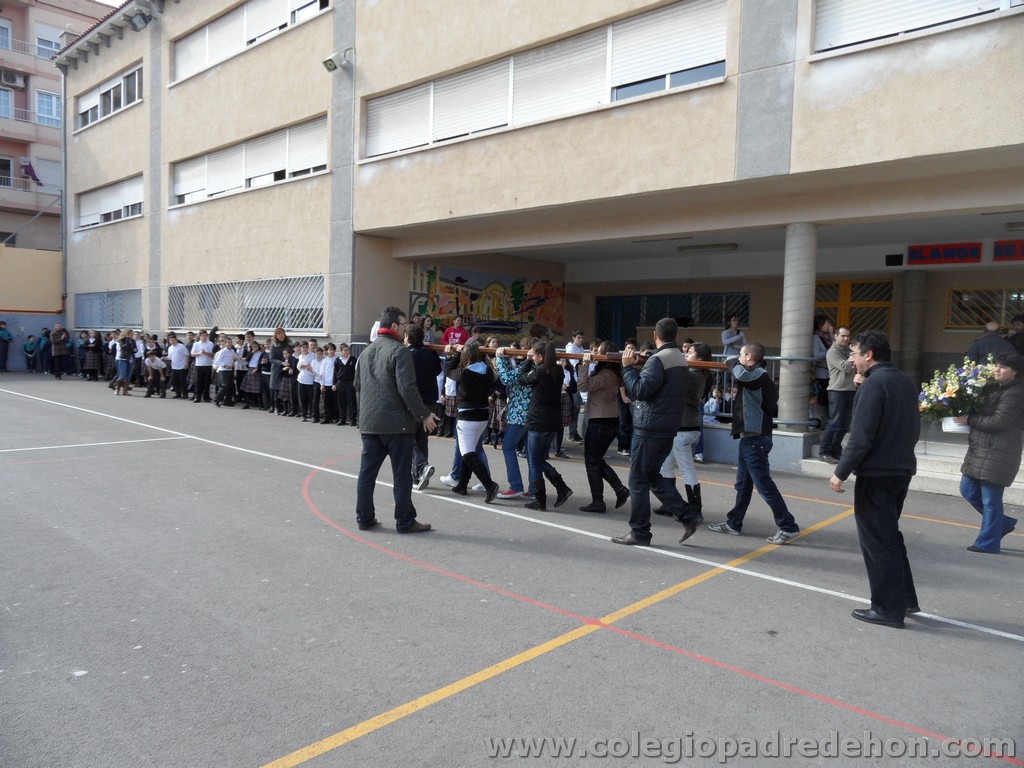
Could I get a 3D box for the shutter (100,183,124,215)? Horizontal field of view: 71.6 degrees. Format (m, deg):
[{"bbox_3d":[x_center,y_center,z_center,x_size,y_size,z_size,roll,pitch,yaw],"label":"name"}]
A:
[{"bbox_3d":[-12.263,-5.661,21.750,1.774,0.789,0.080,4,5,40],"label":"shutter"}]

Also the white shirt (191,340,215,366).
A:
[{"bbox_3d":[-7.110,-0.701,16.311,0.500,0.580,0.320,0,4,-16],"label":"white shirt"}]

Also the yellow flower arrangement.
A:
[{"bbox_3d":[3.675,0.045,5.857,0.500,0.500,0.450,4,5,40],"label":"yellow flower arrangement"}]

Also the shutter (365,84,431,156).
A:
[{"bbox_3d":[-2.137,-4.872,13.155,1.748,1.049,0.080,4,5,40],"label":"shutter"}]

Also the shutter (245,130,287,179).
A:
[{"bbox_3d":[-5.639,-5.256,16.289,1.745,0.893,0.060,4,4,40],"label":"shutter"}]

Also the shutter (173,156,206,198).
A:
[{"bbox_3d":[-8.394,-5.399,18.464,1.806,0.817,0.080,4,5,40],"label":"shutter"}]

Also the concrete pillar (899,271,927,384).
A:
[{"bbox_3d":[7.891,-0.917,14.036,0.410,2.612,0.410,4,5,40],"label":"concrete pillar"}]

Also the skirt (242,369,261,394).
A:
[{"bbox_3d":[-5.663,-0.054,15.436,0.400,0.540,0.340,1,4,-9],"label":"skirt"}]

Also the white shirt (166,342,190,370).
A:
[{"bbox_3d":[-8.003,-0.660,17.039,0.470,0.640,0.300,1,4,3],"label":"white shirt"}]

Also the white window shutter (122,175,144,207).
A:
[{"bbox_3d":[-11.011,-5.681,20.805,1.631,0.770,0.060,4,4,40],"label":"white window shutter"}]

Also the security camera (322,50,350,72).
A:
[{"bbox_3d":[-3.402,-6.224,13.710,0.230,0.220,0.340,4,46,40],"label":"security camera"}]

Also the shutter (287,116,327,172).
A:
[{"bbox_3d":[-4.285,-5.121,15.152,1.543,1.000,0.060,4,4,40],"label":"shutter"}]

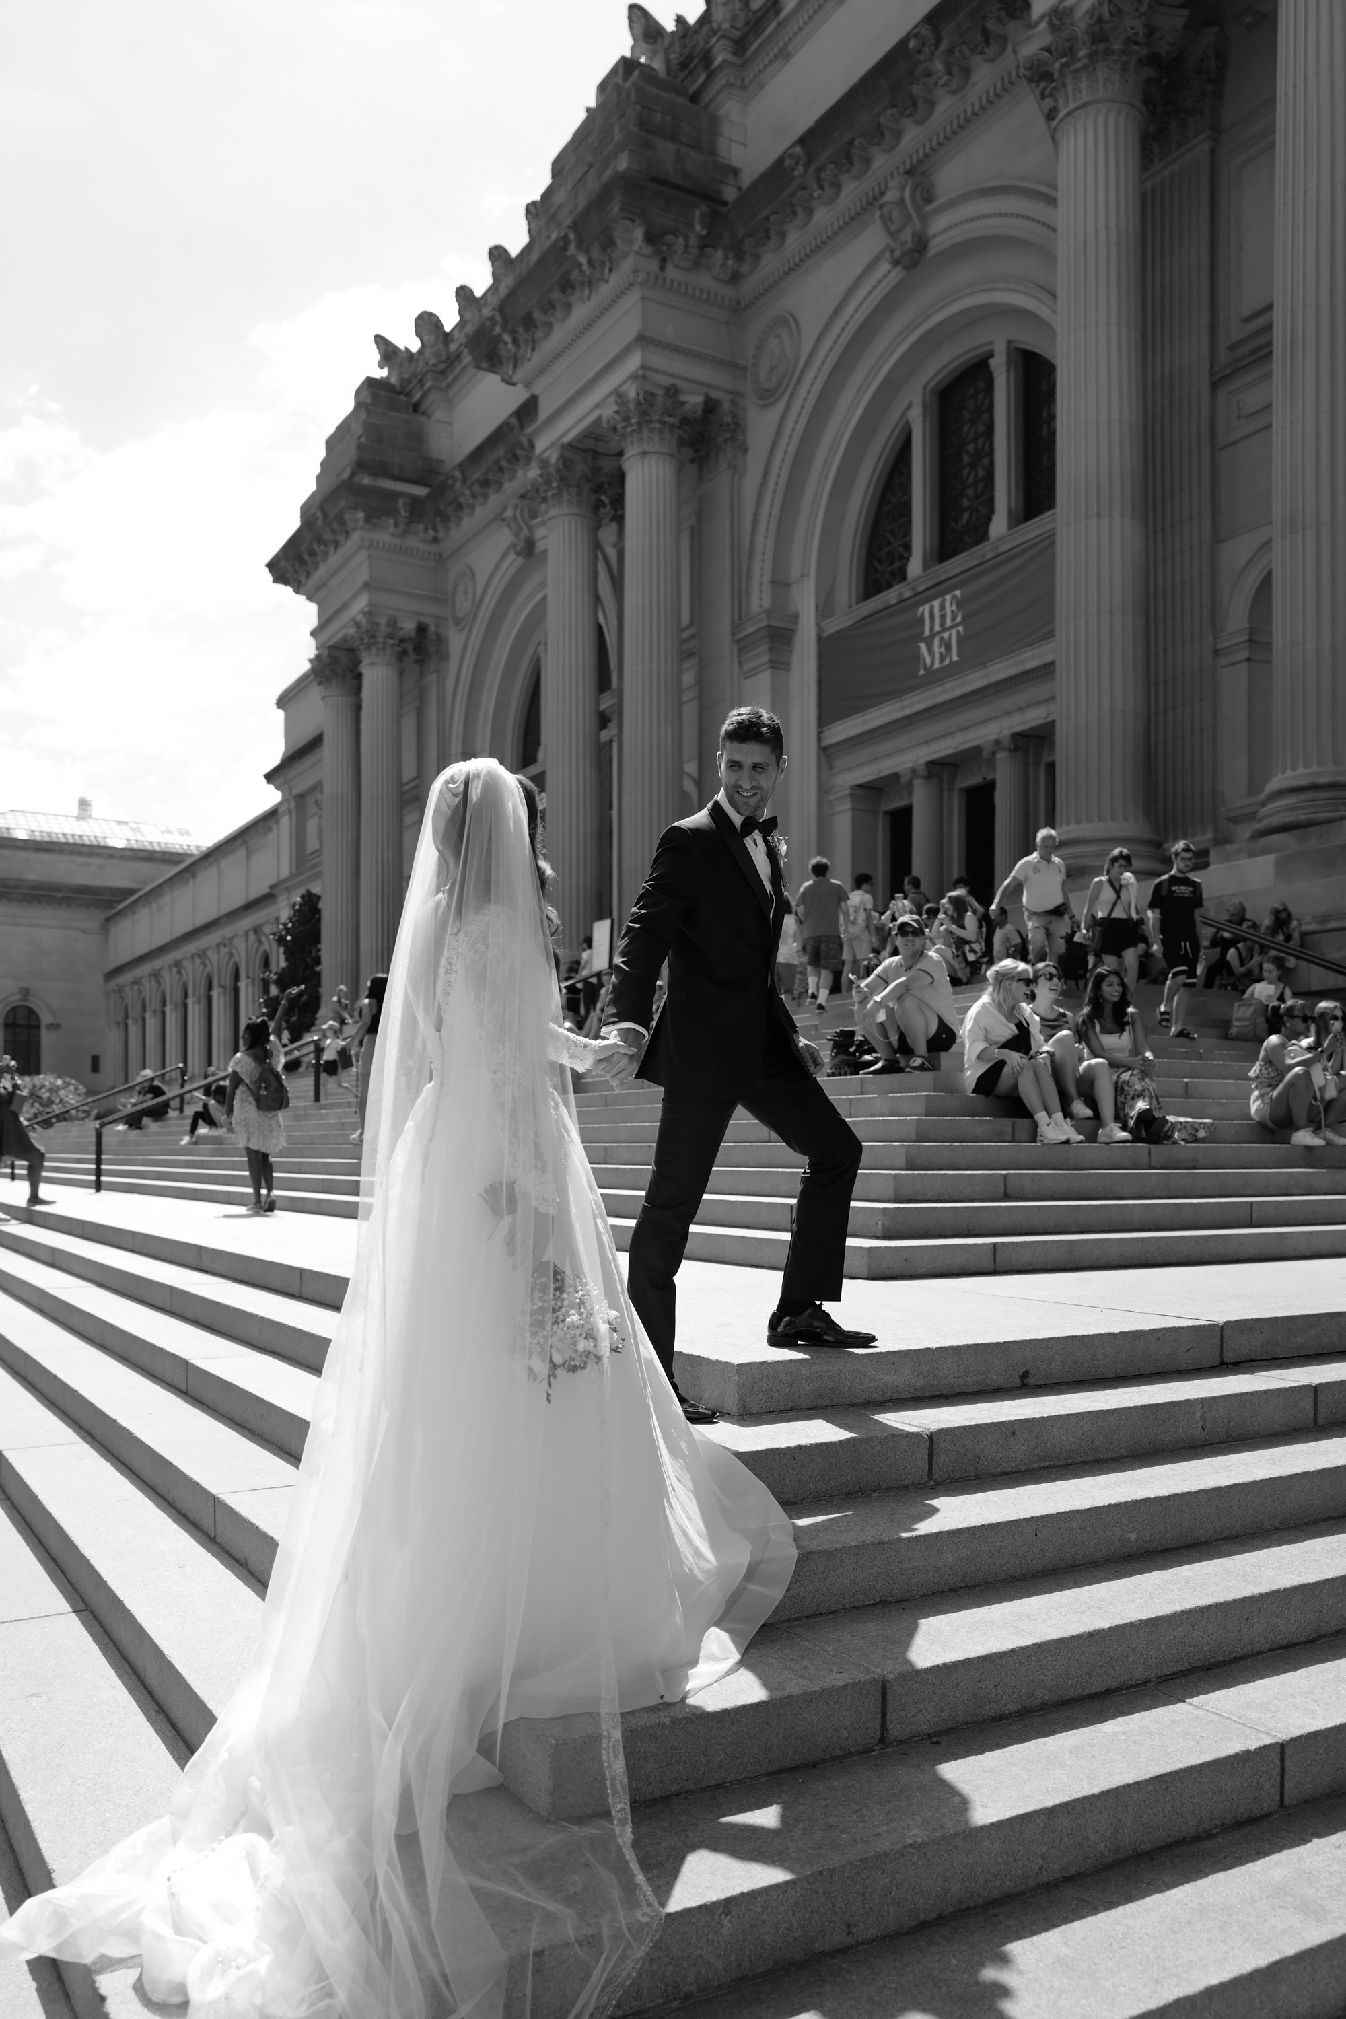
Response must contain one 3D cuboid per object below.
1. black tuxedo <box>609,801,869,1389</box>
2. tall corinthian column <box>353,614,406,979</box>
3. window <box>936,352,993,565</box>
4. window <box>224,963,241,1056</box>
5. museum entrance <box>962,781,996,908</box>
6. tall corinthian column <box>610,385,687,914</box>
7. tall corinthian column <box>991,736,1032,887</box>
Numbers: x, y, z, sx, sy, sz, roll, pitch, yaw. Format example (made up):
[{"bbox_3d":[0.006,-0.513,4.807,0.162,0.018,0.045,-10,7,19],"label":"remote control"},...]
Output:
[{"bbox_3d":[0.163,0.205,4.050,0.550,1.520,0.570,-1,-3,28],"label":"black tuxedo"},{"bbox_3d":[-8.838,-5.818,47.667,1.580,12.300,1.580,2,-3,-31],"label":"tall corinthian column"},{"bbox_3d":[5.506,-10.257,29.300,0.350,3.250,1.650,2,-3,-31],"label":"window"},{"bbox_3d":[-20.888,0.262,74.500,0.500,5.200,2.300,2,-3,-31],"label":"window"},{"bbox_3d":[5.800,-2.126,29.600,0.450,4.400,1.550,2,-3,-31],"label":"museum entrance"},{"bbox_3d":[-0.486,-7.122,33.363,1.580,12.300,1.580,0,-3,0],"label":"tall corinthian column"},{"bbox_3d":[6.122,-2.411,28.400,0.720,5.100,0.720,2,-3,-31],"label":"tall corinthian column"}]

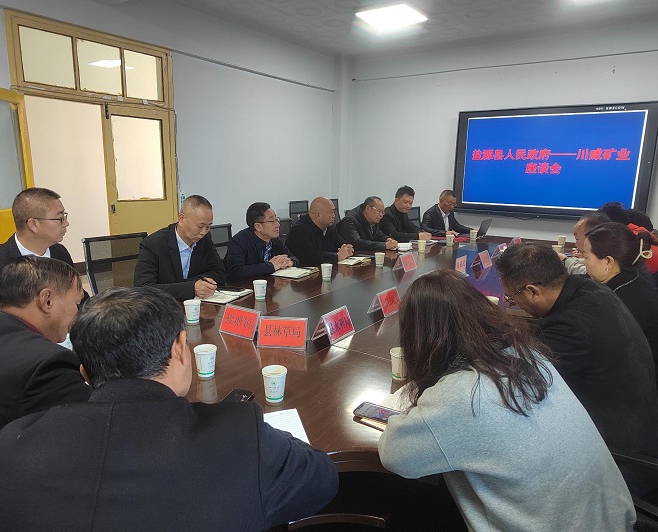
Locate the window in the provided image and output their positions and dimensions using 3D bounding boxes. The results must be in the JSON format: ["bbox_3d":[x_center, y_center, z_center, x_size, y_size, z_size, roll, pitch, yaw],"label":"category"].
[{"bbox_3d":[-1.878,-1.654,3.927,0.100,0.530,1.420,9,14,32],"label":"window"}]

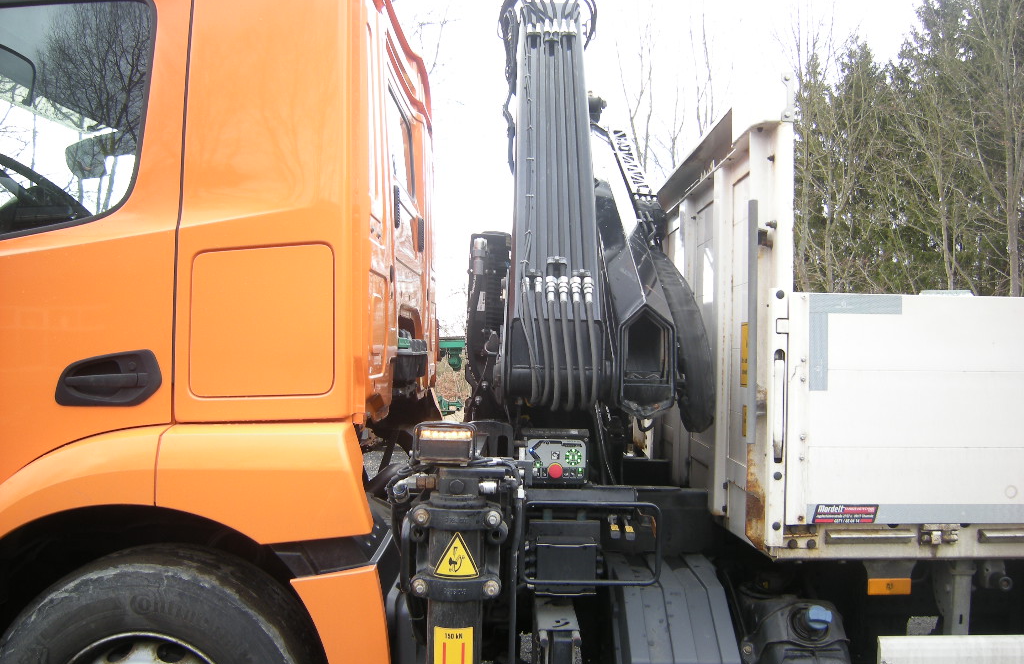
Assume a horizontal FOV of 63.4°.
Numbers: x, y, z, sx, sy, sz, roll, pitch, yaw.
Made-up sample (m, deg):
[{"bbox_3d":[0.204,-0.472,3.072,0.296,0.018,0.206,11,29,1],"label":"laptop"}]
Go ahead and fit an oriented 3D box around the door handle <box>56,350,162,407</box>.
[{"bbox_3d":[-1.132,0.131,2.330,0.300,0.160,0.060,1,0,-3],"label":"door handle"}]

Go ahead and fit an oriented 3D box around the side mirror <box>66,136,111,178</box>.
[{"bbox_3d":[-2.357,-0.975,4.600,0.100,0.250,0.220,1,0,37],"label":"side mirror"}]

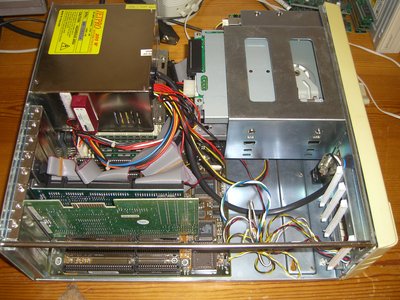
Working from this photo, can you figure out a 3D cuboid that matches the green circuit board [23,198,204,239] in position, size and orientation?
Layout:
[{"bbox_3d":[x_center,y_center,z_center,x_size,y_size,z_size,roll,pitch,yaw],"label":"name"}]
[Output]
[{"bbox_3d":[-0.092,0.076,0.499,0.181,0.105,0.012,0,59,-1],"label":"green circuit board"}]

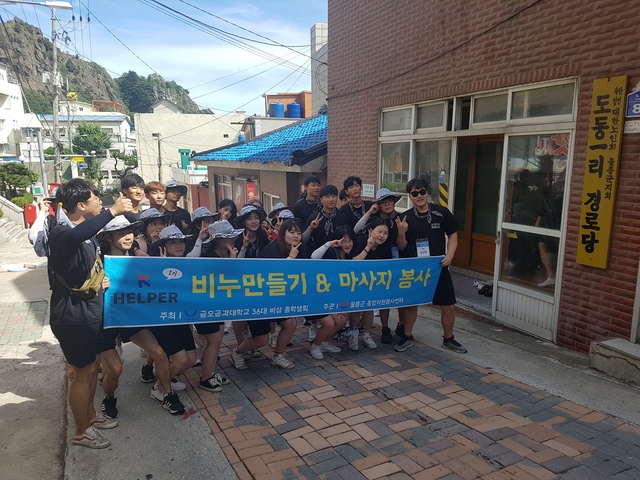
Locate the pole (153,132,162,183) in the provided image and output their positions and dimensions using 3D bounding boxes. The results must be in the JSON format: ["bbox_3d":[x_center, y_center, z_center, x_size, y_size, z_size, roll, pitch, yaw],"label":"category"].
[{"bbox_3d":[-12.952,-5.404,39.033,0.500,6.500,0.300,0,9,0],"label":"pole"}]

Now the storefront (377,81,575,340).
[{"bbox_3d":[1.658,-0.459,5.951,0.200,2.513,3.207,-4,11,-26],"label":"storefront"}]

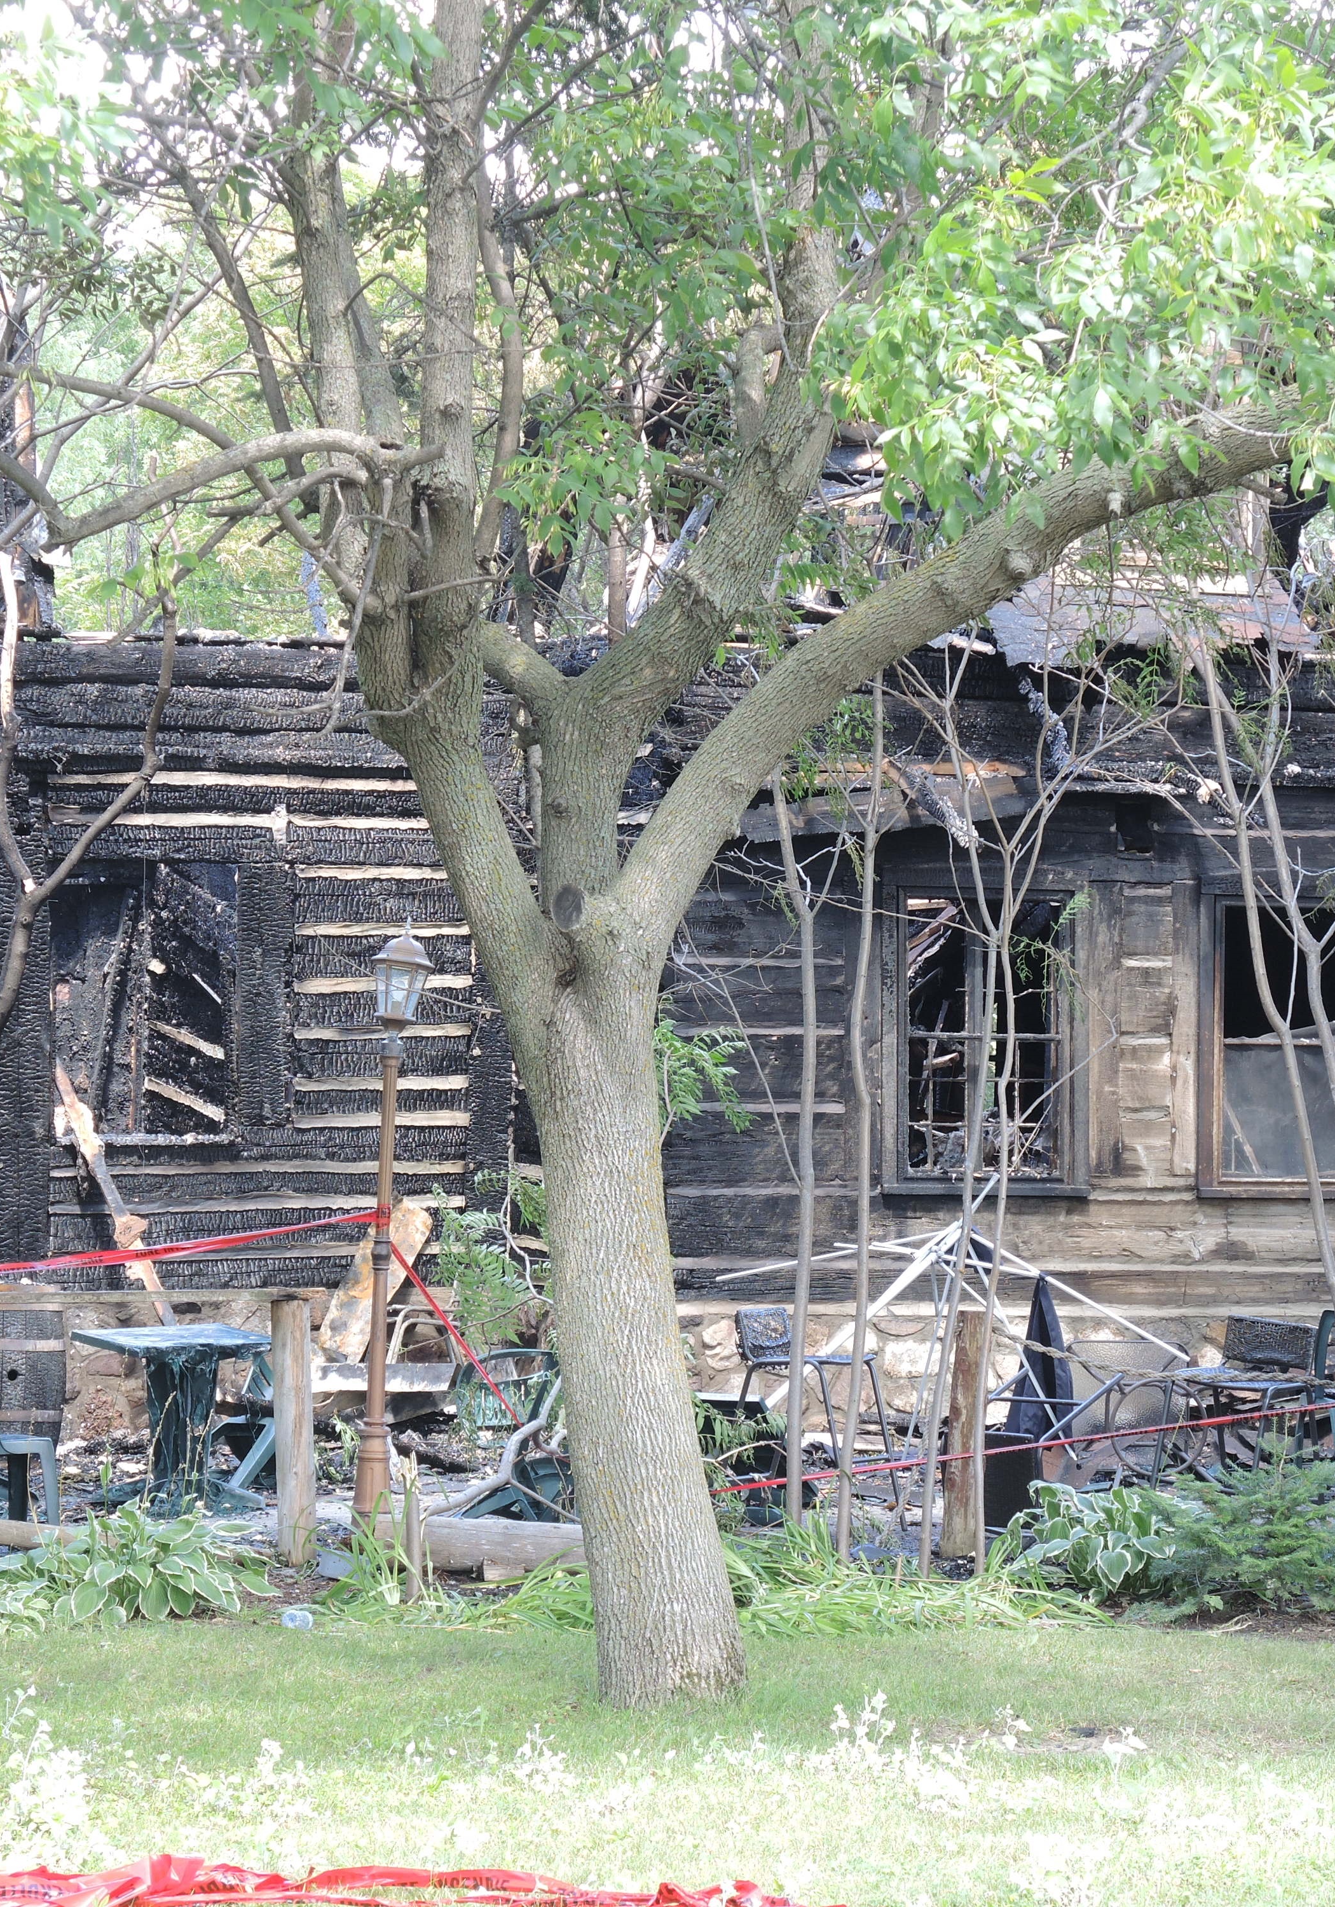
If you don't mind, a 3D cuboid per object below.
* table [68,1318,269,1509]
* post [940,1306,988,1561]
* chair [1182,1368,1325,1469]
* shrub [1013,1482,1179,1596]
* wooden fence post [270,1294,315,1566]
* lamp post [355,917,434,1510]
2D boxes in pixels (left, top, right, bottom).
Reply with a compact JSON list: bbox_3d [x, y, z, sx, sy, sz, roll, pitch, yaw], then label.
[{"bbox_3d":[-2.207,2.065,24.200,0.680,0.700,0.680,1,-3,-31],"label":"table"},{"bbox_3d":[1.165,1.893,21.400,0.150,1.000,0.150,3,-2,0],"label":"post"},{"bbox_3d":[2.378,1.920,22.400,0.460,0.880,0.500,-1,-3,25],"label":"chair"},{"bbox_3d":[1.598,2.174,20.200,0.600,0.410,0.580,0,-2,0],"label":"shrub"},{"bbox_3d":[-1.467,1.872,21.300,0.150,1.060,0.150,-2,-2,0],"label":"wooden fence post"},{"bbox_3d":[-1.081,1.058,21.200,0.235,2.360,0.235,3,-2,0],"label":"lamp post"}]

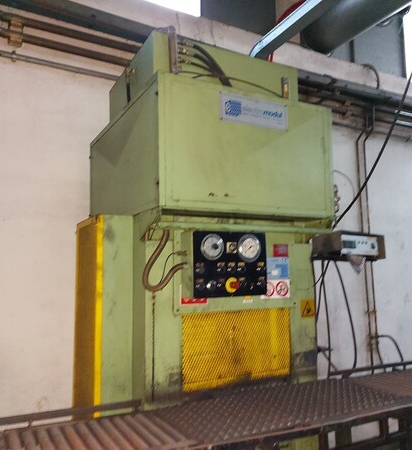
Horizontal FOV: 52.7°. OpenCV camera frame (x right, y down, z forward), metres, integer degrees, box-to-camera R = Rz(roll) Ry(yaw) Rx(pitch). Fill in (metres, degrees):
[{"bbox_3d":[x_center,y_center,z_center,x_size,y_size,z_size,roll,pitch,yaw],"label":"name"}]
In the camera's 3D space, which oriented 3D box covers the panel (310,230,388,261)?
[{"bbox_3d":[0.719,0.107,2.092,0.306,0.115,0.210,3,-8,-28],"label":"panel"}]

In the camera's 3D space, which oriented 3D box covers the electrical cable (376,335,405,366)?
[{"bbox_3d":[1.673,1.137,3.754,0.320,0.320,0.060,3,-8,-28],"label":"electrical cable"}]

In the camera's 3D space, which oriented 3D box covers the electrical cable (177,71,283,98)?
[{"bbox_3d":[0.127,-0.645,1.877,0.560,0.055,0.070,3,-8,-28],"label":"electrical cable"}]

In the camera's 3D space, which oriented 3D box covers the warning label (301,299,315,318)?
[{"bbox_3d":[0.495,0.406,2.010,0.086,0.088,0.006,3,-8,-28],"label":"warning label"}]

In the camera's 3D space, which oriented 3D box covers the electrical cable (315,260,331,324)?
[{"bbox_3d":[0.601,0.341,2.122,0.120,0.320,0.080,3,-8,-28],"label":"electrical cable"}]

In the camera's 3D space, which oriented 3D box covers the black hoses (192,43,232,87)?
[{"bbox_3d":[0.028,-0.707,1.843,0.200,0.180,0.080,3,-8,-28],"label":"black hoses"}]

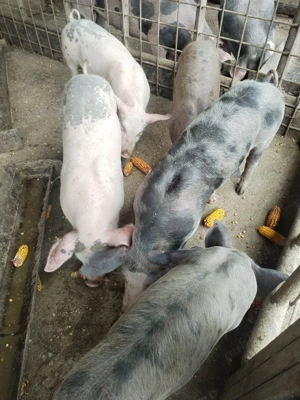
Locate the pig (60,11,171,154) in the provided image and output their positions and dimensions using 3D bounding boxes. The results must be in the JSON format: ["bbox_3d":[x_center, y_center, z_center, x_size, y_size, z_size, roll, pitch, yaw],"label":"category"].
[{"bbox_3d":[-0.293,-0.840,2.120,0.360,0.560,1.100,-21,51,-18],"label":"pig"}]

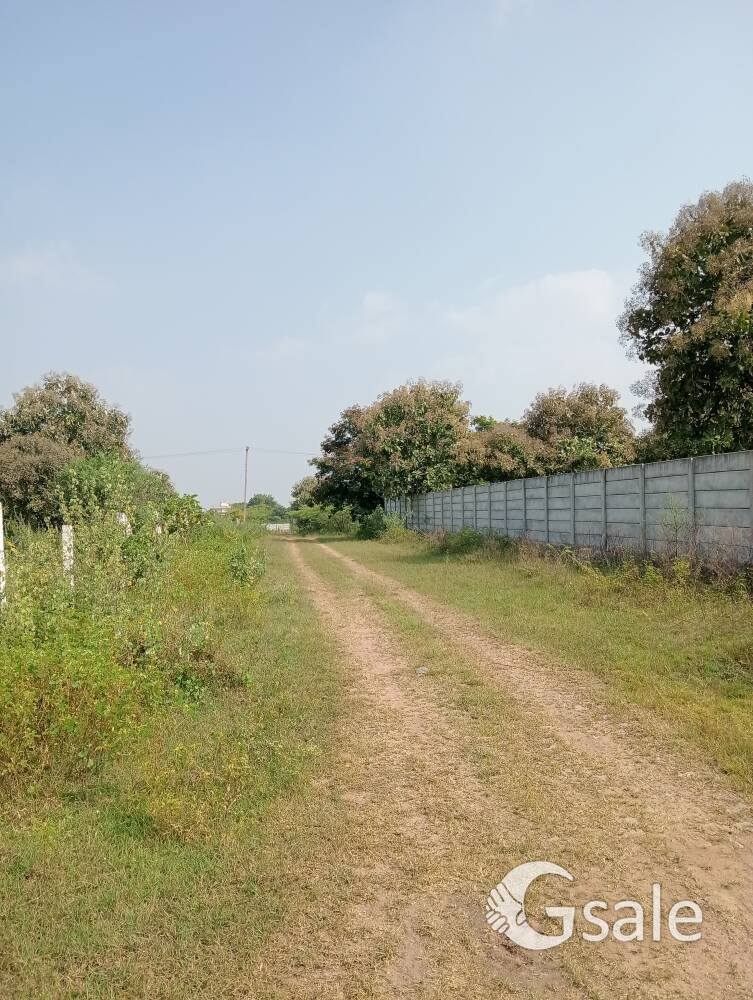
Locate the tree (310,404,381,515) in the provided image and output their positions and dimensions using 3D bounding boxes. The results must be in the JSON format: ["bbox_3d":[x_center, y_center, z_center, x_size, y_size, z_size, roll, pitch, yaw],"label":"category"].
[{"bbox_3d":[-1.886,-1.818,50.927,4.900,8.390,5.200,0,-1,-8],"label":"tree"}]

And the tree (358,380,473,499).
[{"bbox_3d":[2.139,-2.169,44.423,6.300,8.790,6.300,0,-1,-8],"label":"tree"}]

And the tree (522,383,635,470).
[{"bbox_3d":[6.845,-1.051,27.449,3.900,5.880,3.900,0,-1,-8],"label":"tree"}]

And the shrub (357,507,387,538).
[{"bbox_3d":[-0.293,1.342,47.483,1.700,1.920,1.700,0,-1,-8],"label":"shrub"}]

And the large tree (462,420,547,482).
[{"bbox_3d":[5.365,-0.661,33.953,3.900,5.350,3.900,0,-1,-8],"label":"large tree"}]

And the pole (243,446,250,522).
[{"bbox_3d":[-10.583,-0.821,65.938,0.220,7.080,0.220,0,-1,-8],"label":"pole"}]

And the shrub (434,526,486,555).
[{"bbox_3d":[3.006,1.450,28.991,1.800,1.000,1.500,0,-1,-8],"label":"shrub"}]

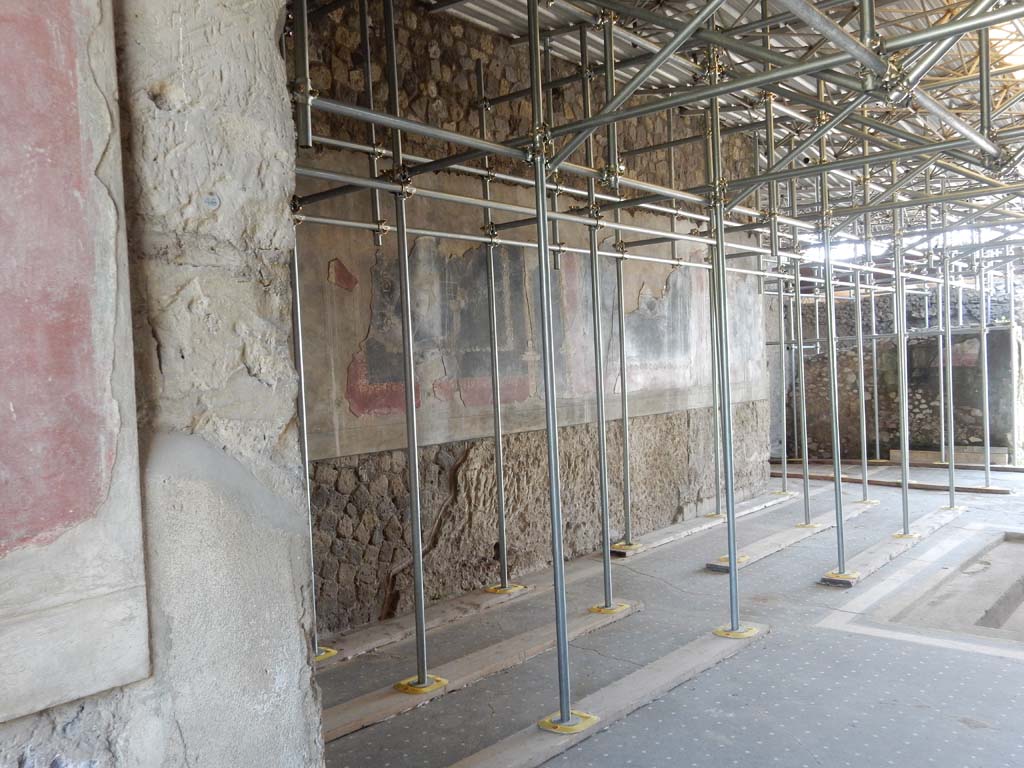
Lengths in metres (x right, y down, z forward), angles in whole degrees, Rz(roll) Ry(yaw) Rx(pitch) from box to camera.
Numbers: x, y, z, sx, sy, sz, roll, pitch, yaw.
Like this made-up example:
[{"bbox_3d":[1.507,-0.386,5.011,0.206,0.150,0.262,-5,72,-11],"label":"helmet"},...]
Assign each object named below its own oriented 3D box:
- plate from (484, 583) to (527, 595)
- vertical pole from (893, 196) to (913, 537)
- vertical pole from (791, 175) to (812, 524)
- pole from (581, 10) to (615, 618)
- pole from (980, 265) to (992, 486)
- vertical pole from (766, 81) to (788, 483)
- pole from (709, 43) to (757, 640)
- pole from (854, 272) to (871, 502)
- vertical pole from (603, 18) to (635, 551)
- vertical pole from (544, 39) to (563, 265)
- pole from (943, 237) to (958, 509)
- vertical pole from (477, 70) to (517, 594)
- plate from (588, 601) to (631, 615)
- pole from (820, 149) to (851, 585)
[{"bbox_3d":[-0.051,1.601,6.921,0.235,0.025,0.235,-1,2,41],"label":"plate"},{"bbox_3d":[3.612,-0.153,8.235,0.055,3.143,0.055,-1,2,41],"label":"vertical pole"},{"bbox_3d":[2.747,-0.313,8.445,0.050,3.332,0.050,-2,1,40],"label":"vertical pole"},{"bbox_3d":[0.551,-0.435,5.878,0.050,3.868,0.050,-2,1,40],"label":"pole"},{"bbox_3d":[5.716,-0.087,10.726,0.055,2.686,0.055,-1,2,41],"label":"pole"},{"bbox_3d":[3.071,-1.043,10.272,0.050,4.638,0.050,-2,1,40],"label":"vertical pole"},{"bbox_3d":[1.263,-0.260,5.292,0.050,3.495,0.050,-2,1,40],"label":"pole"},{"bbox_3d":[4.004,0.041,10.168,0.055,2.633,0.055,-1,2,41],"label":"pole"},{"bbox_3d":[0.999,-0.922,8.300,0.055,4.950,0.055,-1,2,41],"label":"vertical pole"},{"bbox_3d":[0.323,-1.823,7.074,0.050,1.819,0.050,-2,1,40],"label":"vertical pole"},{"bbox_3d":[4.657,-0.109,9.461,0.055,2.897,0.055,-1,2,41],"label":"pole"},{"bbox_3d":[-0.149,-0.434,6.919,0.055,4.131,0.055,-1,2,41],"label":"vertical pole"},{"bbox_3d":[0.652,1.501,5.923,0.230,0.030,0.230,-1,1,40],"label":"plate"},{"bbox_3d":[2.396,-0.176,6.634,0.050,3.232,0.050,-2,1,40],"label":"pole"}]

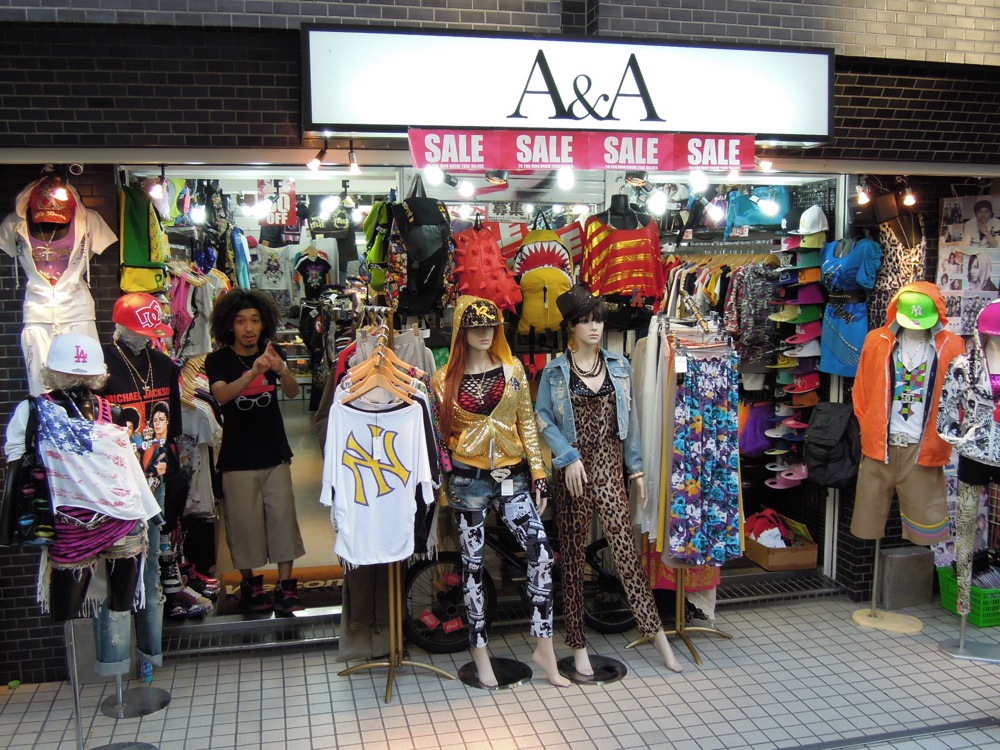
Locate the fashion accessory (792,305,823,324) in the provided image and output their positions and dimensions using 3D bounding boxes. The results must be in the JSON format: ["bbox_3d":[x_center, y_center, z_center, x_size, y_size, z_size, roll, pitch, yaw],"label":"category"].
[{"bbox_3d":[1.784,-0.357,5.913,0.250,0.120,0.175,-2,8,-13],"label":"fashion accessory"}]

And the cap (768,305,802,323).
[{"bbox_3d":[1.739,-0.375,6.072,0.240,0.120,0.180,-10,11,-26],"label":"cap"}]

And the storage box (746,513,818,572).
[{"bbox_3d":[1.693,1.037,6.219,0.307,0.190,0.450,-2,8,-13],"label":"storage box"}]

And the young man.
[{"bbox_3d":[-1.282,0.409,5.331,0.520,1.700,0.420,-3,8,-21],"label":"young man"}]

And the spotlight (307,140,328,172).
[{"bbox_3d":[-0.741,-0.889,4.103,0.075,0.135,0.060,39,-6,-3],"label":"spotlight"}]

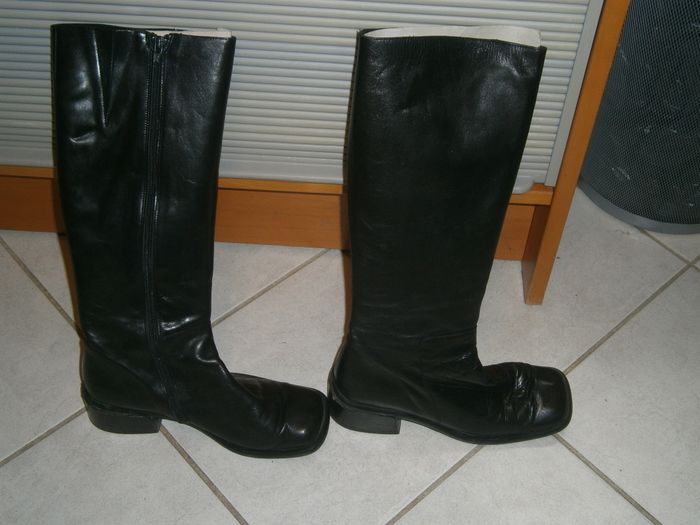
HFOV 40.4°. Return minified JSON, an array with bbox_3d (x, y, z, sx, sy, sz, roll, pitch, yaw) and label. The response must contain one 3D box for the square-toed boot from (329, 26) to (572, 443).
[{"bbox_3d":[0.124,-0.011,0.985,0.280,0.452,0.110,3,36,1],"label":"square-toed boot"}]

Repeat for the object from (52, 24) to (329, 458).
[{"bbox_3d":[-0.152,-0.010,0.980,0.280,0.452,0.116,6,36,4],"label":"object"}]

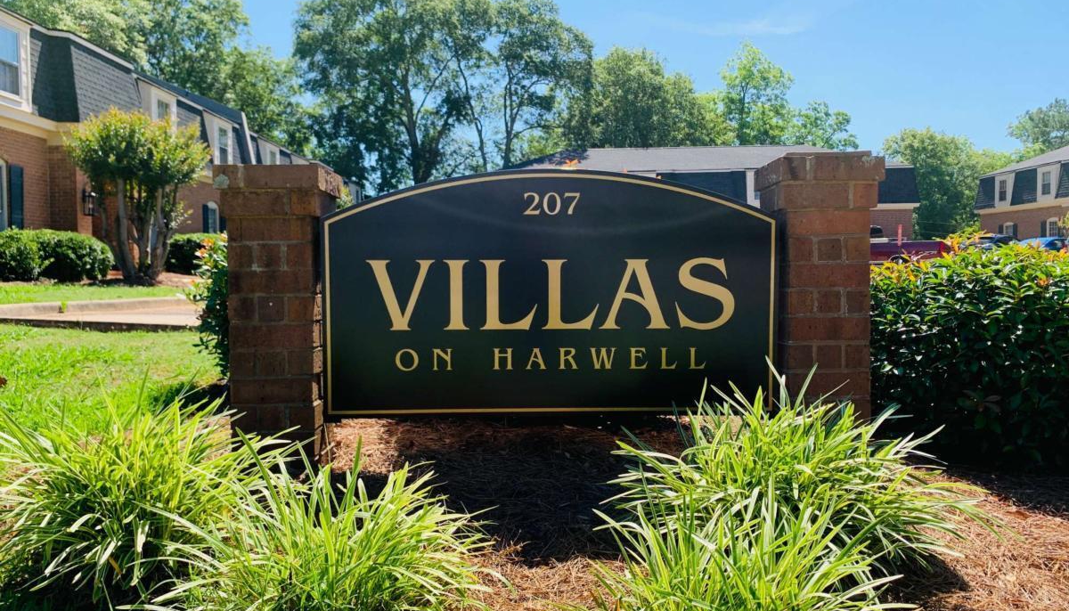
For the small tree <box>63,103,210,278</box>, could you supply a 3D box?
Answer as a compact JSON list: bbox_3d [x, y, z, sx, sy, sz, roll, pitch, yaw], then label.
[{"bbox_3d":[-7.400,-2.061,14.970,2.665,3.206,2.532,-2,3,-26],"label":"small tree"}]

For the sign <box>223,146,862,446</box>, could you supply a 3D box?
[{"bbox_3d":[0.057,0.042,3.144,2.468,1.160,0.385,0,2,0],"label":"sign"}]

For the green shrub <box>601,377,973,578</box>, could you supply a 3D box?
[{"bbox_3d":[0.718,0.435,2.196,0.990,0.440,0.850,0,2,18],"label":"green shrub"}]

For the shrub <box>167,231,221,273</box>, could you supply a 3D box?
[{"bbox_3d":[-8.005,-1.233,19.011,1.522,0.968,1.522,0,2,0],"label":"shrub"}]

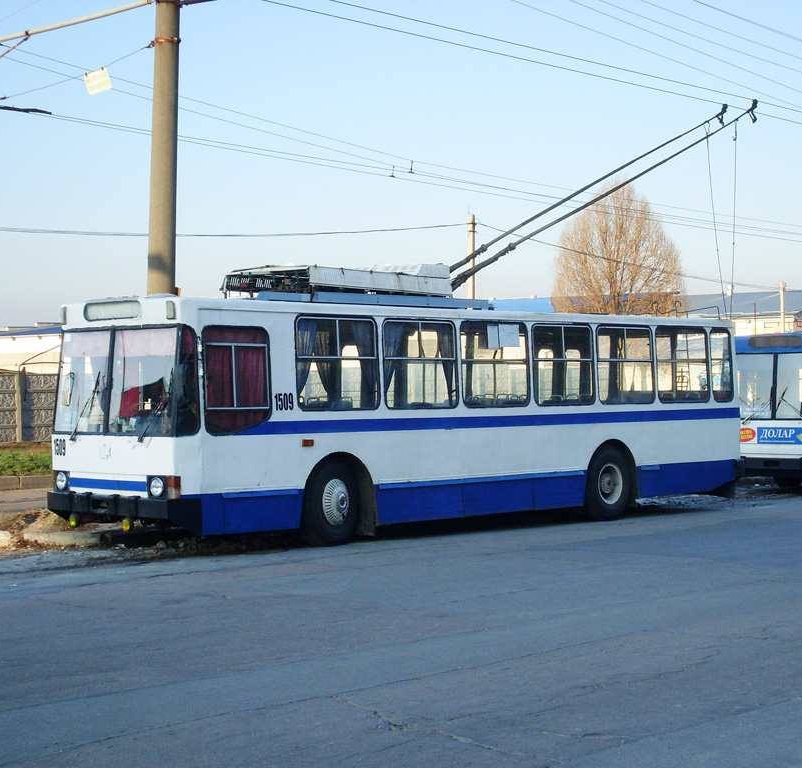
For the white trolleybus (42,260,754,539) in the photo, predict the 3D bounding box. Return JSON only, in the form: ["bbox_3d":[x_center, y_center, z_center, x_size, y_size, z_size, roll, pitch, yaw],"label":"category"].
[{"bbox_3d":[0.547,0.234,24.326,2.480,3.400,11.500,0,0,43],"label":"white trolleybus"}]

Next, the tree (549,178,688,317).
[{"bbox_3d":[9.292,-3.382,76.000,5.500,10.265,5.500,0,0,0],"label":"tree"}]

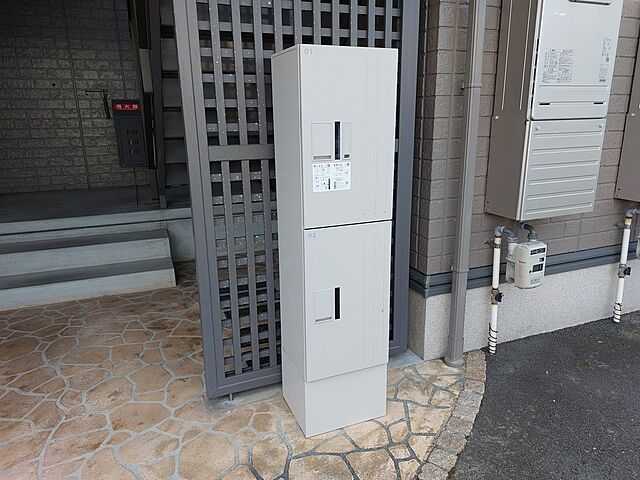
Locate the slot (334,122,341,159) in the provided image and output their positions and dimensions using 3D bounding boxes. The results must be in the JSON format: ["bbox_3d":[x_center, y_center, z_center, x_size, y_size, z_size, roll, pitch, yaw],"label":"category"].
[{"bbox_3d":[0.059,-0.333,1.491,0.020,0.126,0.012,-7,17,-22],"label":"slot"}]

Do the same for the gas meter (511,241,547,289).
[{"bbox_3d":[1.001,0.117,2.150,0.155,0.208,0.115,-7,17,-22],"label":"gas meter"}]

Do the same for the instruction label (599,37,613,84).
[{"bbox_3d":[1.258,-0.791,1.954,0.051,0.181,0.008,-7,17,-22],"label":"instruction label"}]

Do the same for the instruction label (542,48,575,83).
[{"bbox_3d":[1.003,-0.728,1.860,0.169,0.135,0.008,-7,17,-22],"label":"instruction label"}]

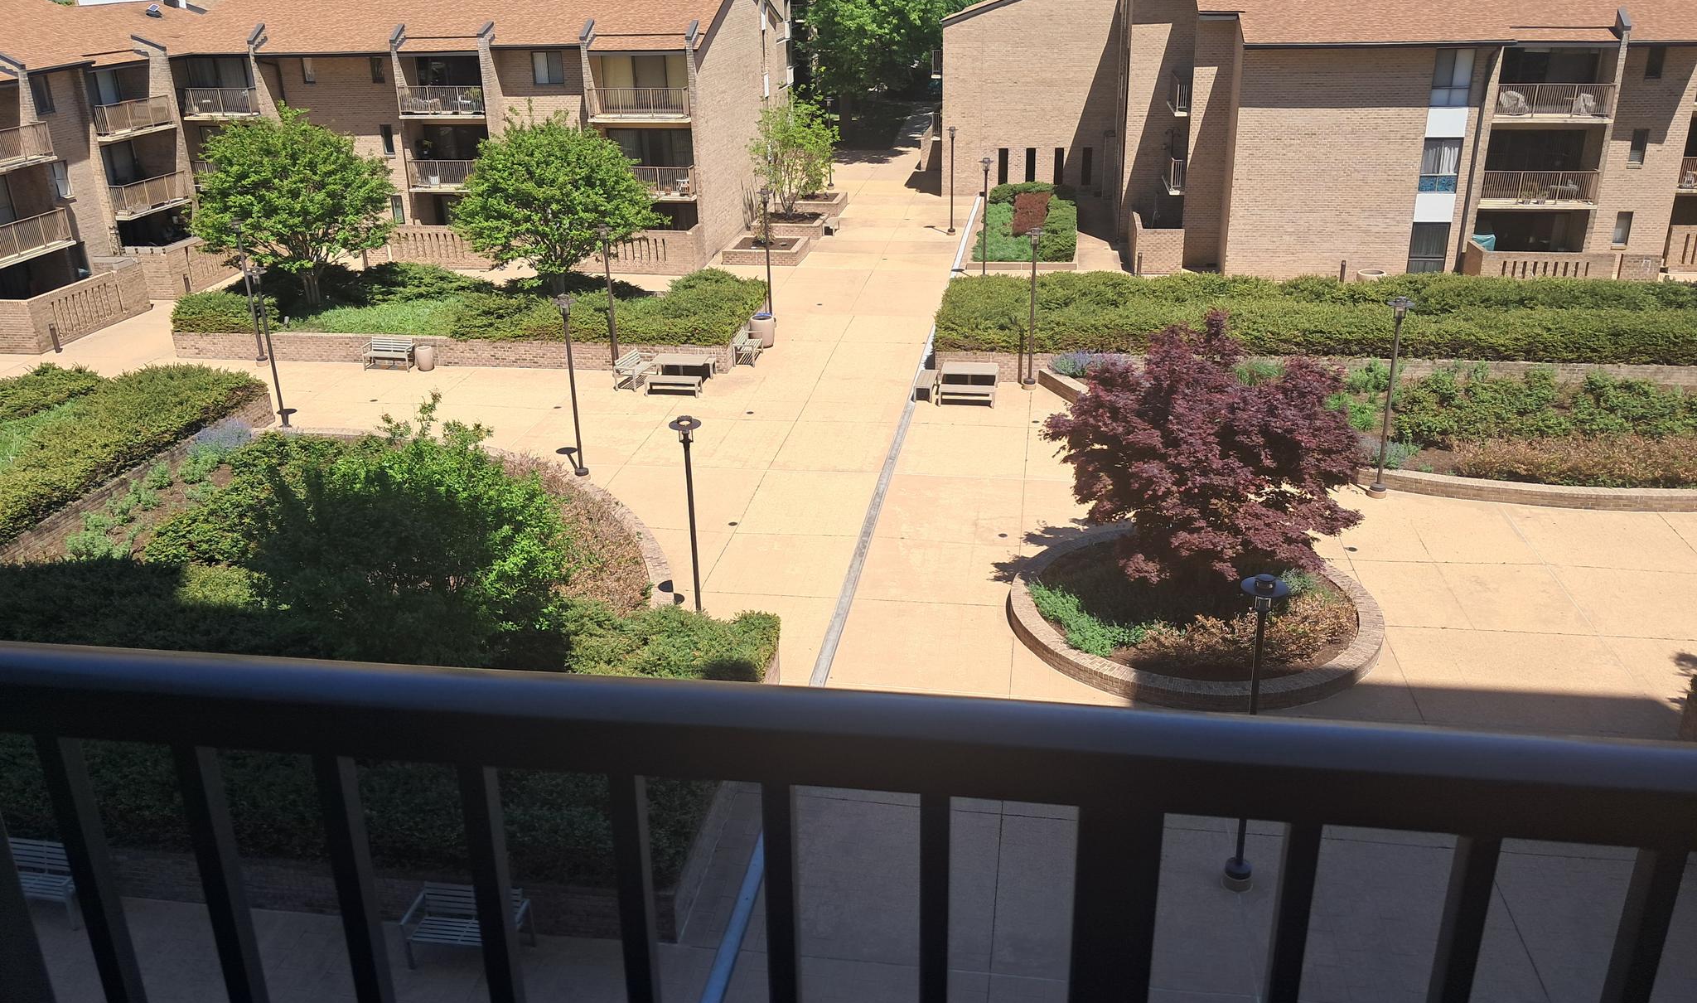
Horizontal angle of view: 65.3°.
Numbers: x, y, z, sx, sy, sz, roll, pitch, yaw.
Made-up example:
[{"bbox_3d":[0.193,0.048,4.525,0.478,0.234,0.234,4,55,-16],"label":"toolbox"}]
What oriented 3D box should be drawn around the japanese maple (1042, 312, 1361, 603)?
[{"bbox_3d":[5.601,-0.613,21.137,4.992,4.867,4.784,2,23,8],"label":"japanese maple"}]

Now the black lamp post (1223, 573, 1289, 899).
[{"bbox_3d":[4.587,2.681,15.022,0.520,4.077,0.520,2,23,8],"label":"black lamp post"}]

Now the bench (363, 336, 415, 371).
[{"bbox_3d":[-12.736,-4.071,36.646,1.352,0.811,0.582,2,23,8],"label":"bench"}]

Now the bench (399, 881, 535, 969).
[{"bbox_3d":[-4.363,4.919,15.218,1.332,0.835,0.578,2,22,8],"label":"bench"}]

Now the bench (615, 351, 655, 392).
[{"bbox_3d":[-5.670,-3.524,35.573,0.578,0.835,1.332,6,23,18],"label":"bench"}]

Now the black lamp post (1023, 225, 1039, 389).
[{"bbox_3d":[4.722,-4.899,33.878,0.520,4.184,0.520,2,22,8],"label":"black lamp post"}]

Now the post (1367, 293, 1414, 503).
[{"bbox_3d":[10.910,-2.055,26.672,0.520,4.184,0.520,2,22,8],"label":"post"}]

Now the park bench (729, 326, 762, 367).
[{"bbox_3d":[-2.803,-4.277,36.481,0.582,0.811,1.352,2,23,8],"label":"park bench"}]

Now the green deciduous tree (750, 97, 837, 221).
[{"bbox_3d":[-2.242,-13.404,52.446,3.536,4.368,3.380,2,23,8],"label":"green deciduous tree"}]

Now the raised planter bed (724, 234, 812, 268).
[{"bbox_3d":[-3.011,-9.263,48.894,2.787,0.489,2.548,2,23,8],"label":"raised planter bed"}]

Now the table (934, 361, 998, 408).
[{"bbox_3d":[3.080,-2.947,33.770,1.420,0.750,1.500,2,22,8],"label":"table"}]

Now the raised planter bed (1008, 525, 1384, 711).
[{"bbox_3d":[5.712,1.780,22.081,6.094,0.260,6.094,2,23,8],"label":"raised planter bed"}]

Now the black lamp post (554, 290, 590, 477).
[{"bbox_3d":[-5.940,-2.457,28.662,0.520,4.184,0.520,2,22,8],"label":"black lamp post"}]

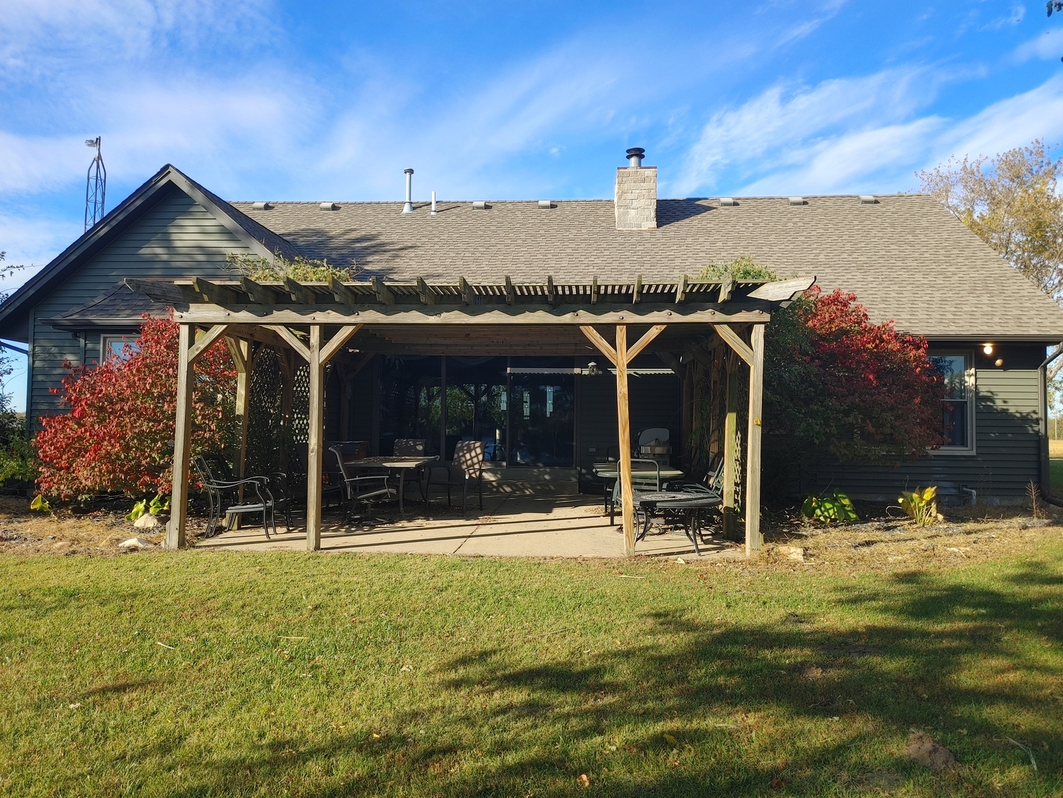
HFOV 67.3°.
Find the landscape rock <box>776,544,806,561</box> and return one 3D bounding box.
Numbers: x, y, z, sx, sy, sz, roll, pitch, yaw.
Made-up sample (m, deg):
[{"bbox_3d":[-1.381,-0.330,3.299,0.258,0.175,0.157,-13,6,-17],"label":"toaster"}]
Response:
[{"bbox_3d":[2.587,1.532,7.950,0.270,0.145,0.200,0,-2,18],"label":"landscape rock"}]

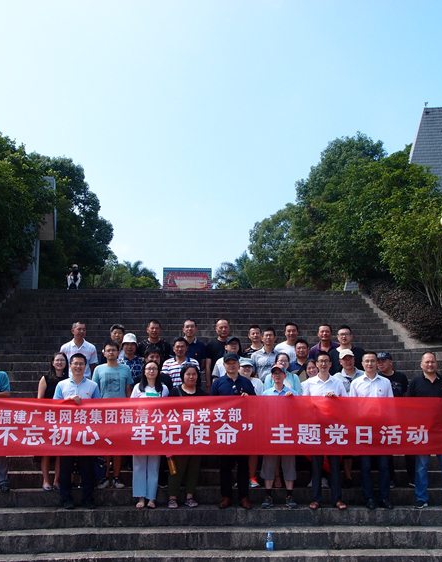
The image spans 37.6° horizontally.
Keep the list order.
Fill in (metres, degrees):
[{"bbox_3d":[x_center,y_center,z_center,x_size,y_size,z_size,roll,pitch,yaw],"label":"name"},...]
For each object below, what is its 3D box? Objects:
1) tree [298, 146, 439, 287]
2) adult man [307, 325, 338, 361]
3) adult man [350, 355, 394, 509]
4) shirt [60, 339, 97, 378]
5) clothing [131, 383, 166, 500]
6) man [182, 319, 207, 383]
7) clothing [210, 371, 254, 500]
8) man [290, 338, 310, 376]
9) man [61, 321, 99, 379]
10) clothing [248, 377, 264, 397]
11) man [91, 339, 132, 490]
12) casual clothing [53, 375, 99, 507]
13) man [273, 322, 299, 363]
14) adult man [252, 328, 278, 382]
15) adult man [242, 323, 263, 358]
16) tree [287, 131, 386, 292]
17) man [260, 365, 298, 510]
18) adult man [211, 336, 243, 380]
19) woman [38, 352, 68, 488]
[{"bbox_3d":[4.706,-1.579,20.731,4.100,5.360,4.000,0,-12,0],"label":"tree"},{"bbox_3d":[1.363,1.422,8.640,0.490,1.699,0.300,-1,-12,4],"label":"adult man"},{"bbox_3d":[1.717,1.678,7.414,0.530,1.748,0.360,-2,-12,6],"label":"adult man"},{"bbox_3d":[-1.874,1.117,8.605,0.510,0.700,0.300,1,-12,-6],"label":"shirt"},{"bbox_3d":[-0.824,1.814,7.387,0.430,1.307,0.280,0,-12,-3],"label":"clothing"},{"bbox_3d":[-0.401,1.377,8.552,0.500,1.754,0.300,0,-12,-2],"label":"man"},{"bbox_3d":[0.131,1.763,7.397,0.510,1.410,0.310,0,-12,0],"label":"clothing"},{"bbox_3d":[1.013,1.547,8.176,0.480,1.617,0.300,-1,-12,3],"label":"man"},{"bbox_3d":[-1.808,1.378,8.303,0.500,1.714,0.320,1,-13,-5],"label":"man"},{"bbox_3d":[0.332,1.448,7.834,0.430,0.600,0.270,0,-12,0],"label":"clothing"},{"bbox_3d":[-1.268,1.553,7.595,0.480,1.711,0.320,1,-13,-5],"label":"man"},{"bbox_3d":[-1.620,1.783,7.335,0.540,1.399,0.340,0,-12,-6],"label":"casual clothing"},{"bbox_3d":[0.938,1.409,8.643,0.490,1.727,0.300,-1,-12,3],"label":"man"},{"bbox_3d":[0.559,1.452,8.074,0.470,1.734,0.320,-1,-12,2],"label":"adult man"},{"bbox_3d":[0.434,1.390,8.425,0.470,1.650,0.320,-1,-12,1],"label":"adult man"},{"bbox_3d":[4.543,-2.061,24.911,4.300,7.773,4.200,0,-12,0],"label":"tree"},{"bbox_3d":[0.666,1.736,7.339,0.460,1.578,0.360,-1,-12,2],"label":"man"},{"bbox_3d":[0.117,1.515,8.015,0.480,1.671,0.320,0,-13,-2],"label":"adult man"},{"bbox_3d":[-1.976,1.655,7.771,0.440,1.589,0.280,2,-12,-8],"label":"woman"}]

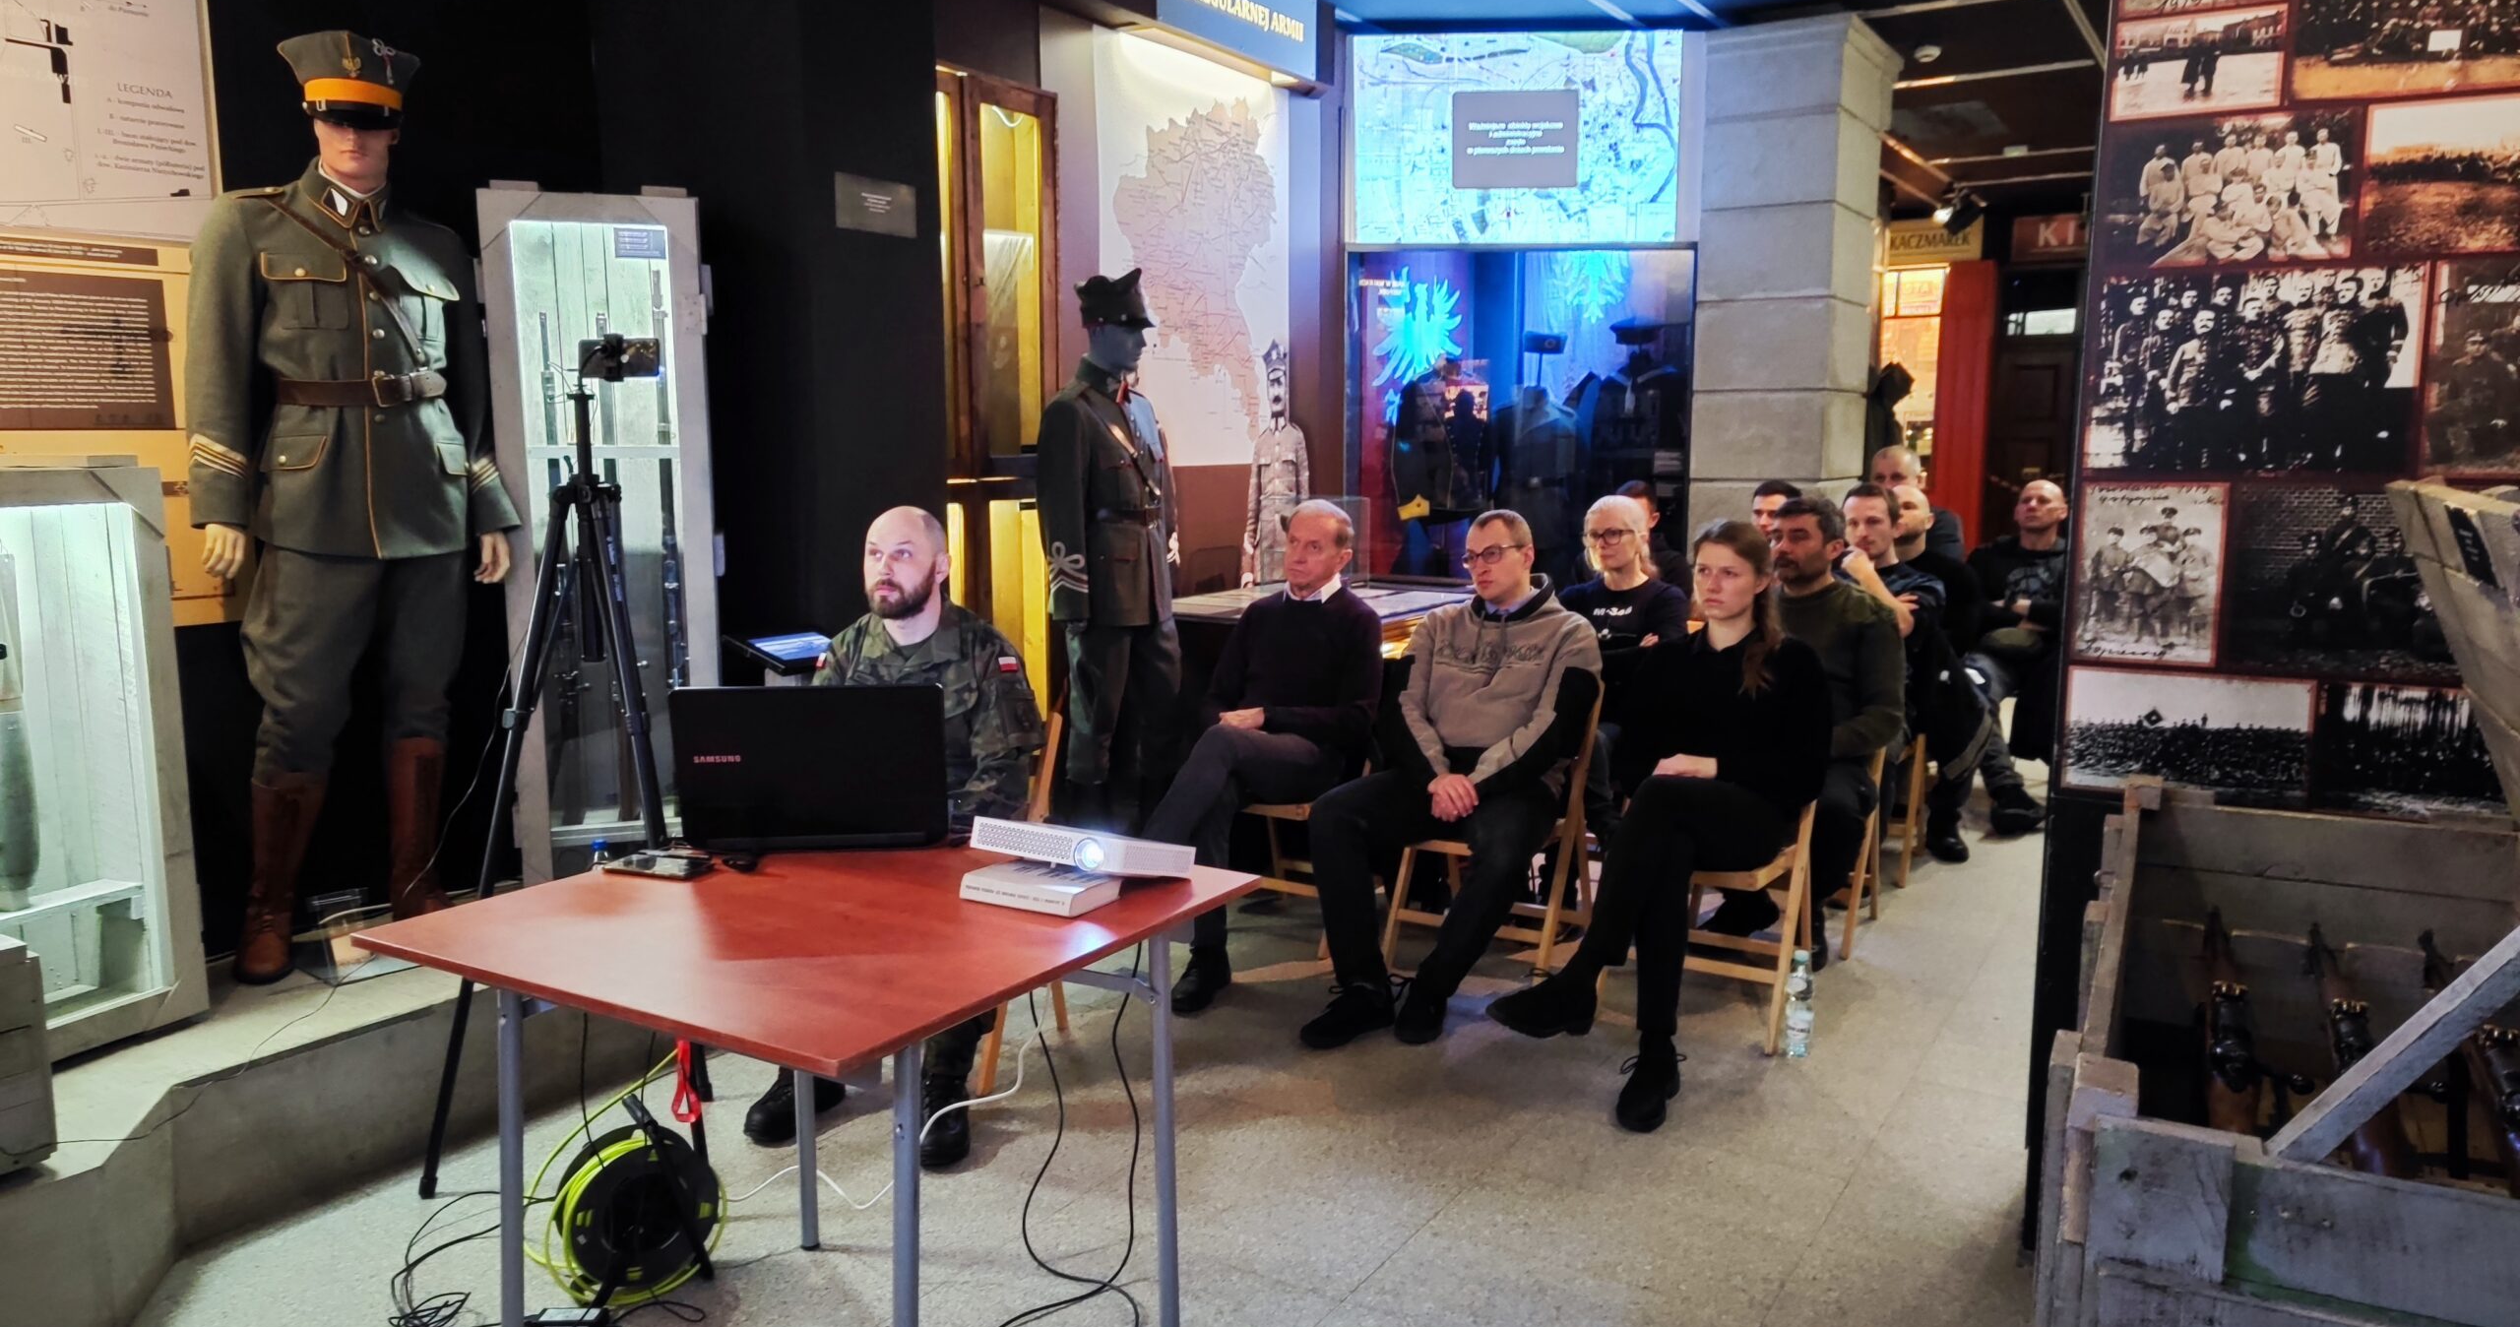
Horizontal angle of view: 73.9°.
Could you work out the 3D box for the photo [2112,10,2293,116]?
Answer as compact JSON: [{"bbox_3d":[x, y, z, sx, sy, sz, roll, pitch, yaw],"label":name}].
[{"bbox_3d":[1.461,-0.932,2.606,0.231,0.150,0.012,5,9,31],"label":"photo"}]

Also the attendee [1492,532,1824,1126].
[{"bbox_3d":[0.992,0.285,3.862,0.566,1.223,0.991,5,9,34],"label":"attendee"}]

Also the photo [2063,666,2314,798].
[{"bbox_3d":[1.504,0.118,2.720,0.351,0.199,0.012,5,9,31],"label":"photo"}]

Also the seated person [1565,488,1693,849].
[{"bbox_3d":[0.945,0.112,4.919,0.500,1.210,0.800,5,10,34],"label":"seated person"}]

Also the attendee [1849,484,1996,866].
[{"bbox_3d":[2.094,0.041,5.541,0.546,1.264,0.910,5,9,31],"label":"attendee"}]

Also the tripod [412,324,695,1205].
[{"bbox_3d":[-1.263,0.182,3.155,0.580,1.568,0.560,-1,8,-8],"label":"tripod"}]

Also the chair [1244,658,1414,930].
[{"bbox_3d":[0.123,0.367,4.689,0.440,0.770,0.460,6,10,35],"label":"chair"}]

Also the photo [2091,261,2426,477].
[{"bbox_3d":[1.522,-0.446,2.569,0.437,0.311,0.015,5,9,30],"label":"photo"}]

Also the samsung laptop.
[{"bbox_3d":[-0.738,0.142,2.821,0.414,0.287,0.364,-2,8,-13],"label":"samsung laptop"}]

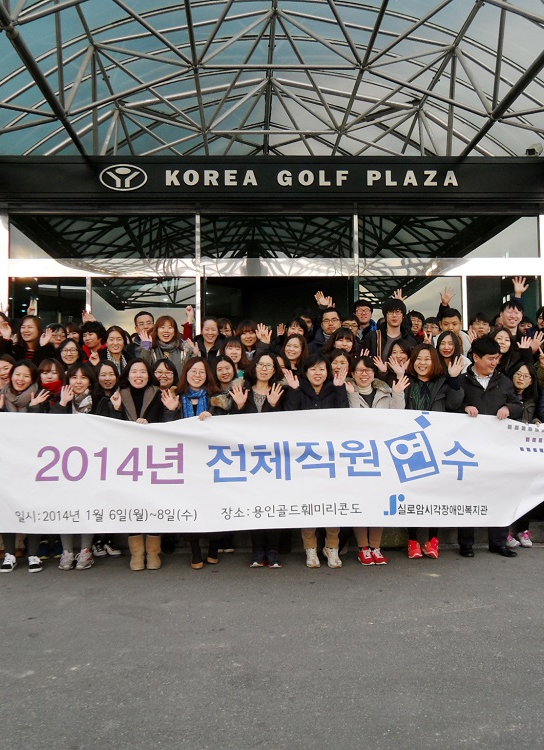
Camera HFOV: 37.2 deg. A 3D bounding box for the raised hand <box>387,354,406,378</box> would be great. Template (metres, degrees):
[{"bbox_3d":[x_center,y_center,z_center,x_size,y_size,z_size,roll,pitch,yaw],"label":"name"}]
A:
[{"bbox_3d":[1.039,-0.066,6.700,0.160,0.190,0.080,-8,-3,12],"label":"raised hand"}]

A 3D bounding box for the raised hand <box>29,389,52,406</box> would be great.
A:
[{"bbox_3d":[-1.717,0.167,6.000,0.165,0.110,0.055,-38,5,-3],"label":"raised hand"}]

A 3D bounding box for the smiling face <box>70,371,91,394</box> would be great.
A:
[{"bbox_3d":[-1.444,0.057,6.100,0.150,0.185,0.130,0,-3,-12],"label":"smiling face"}]

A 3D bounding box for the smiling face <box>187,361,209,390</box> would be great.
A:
[{"bbox_3d":[-0.577,0.000,6.240,0.155,0.200,0.150,2,-3,-5],"label":"smiling face"}]

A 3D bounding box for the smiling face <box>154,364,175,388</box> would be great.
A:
[{"bbox_3d":[-0.877,0.012,6.570,0.150,0.205,0.150,0,-3,-5],"label":"smiling face"}]

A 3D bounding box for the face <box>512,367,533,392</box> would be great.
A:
[{"bbox_3d":[2.090,0.042,6.750,0.165,0.215,0.170,7,-3,29],"label":"face"}]

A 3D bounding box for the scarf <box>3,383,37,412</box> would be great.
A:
[{"bbox_3d":[-1.913,0.178,6.130,0.290,0.270,0.260,0,-3,-13],"label":"scarf"}]

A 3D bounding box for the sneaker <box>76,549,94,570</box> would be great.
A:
[{"bbox_3d":[-1.416,1.404,6.140,0.105,0.125,0.260,0,-3,2],"label":"sneaker"}]

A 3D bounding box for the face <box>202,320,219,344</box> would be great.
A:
[{"bbox_3d":[-0.548,-0.381,7.250,0.150,0.205,0.150,0,-3,-5],"label":"face"}]

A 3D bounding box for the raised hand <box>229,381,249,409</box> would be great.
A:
[{"bbox_3d":[-0.248,0.147,6.000,0.145,0.200,0.070,-2,-3,-2],"label":"raised hand"}]

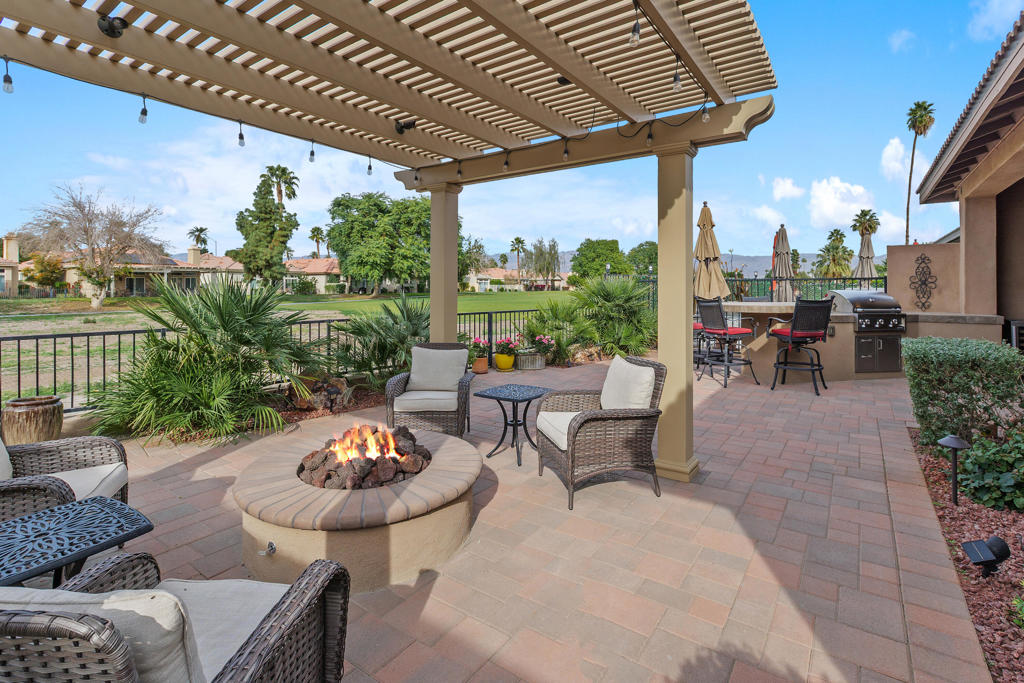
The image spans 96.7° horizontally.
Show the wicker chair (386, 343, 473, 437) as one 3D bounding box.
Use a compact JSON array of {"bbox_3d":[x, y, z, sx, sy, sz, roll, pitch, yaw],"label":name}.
[{"bbox_3d":[-0.690,0.468,3.970,0.680,0.860,0.740,0,4,5],"label":"wicker chair"}]

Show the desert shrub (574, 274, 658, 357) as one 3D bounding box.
[{"bbox_3d":[1.933,-0.519,8.500,1.520,1.460,1.380,0,4,0],"label":"desert shrub"}]

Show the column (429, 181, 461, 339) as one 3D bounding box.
[{"bbox_3d":[-0.680,-0.387,4.582,0.250,2.350,0.250,4,6,37],"label":"column"}]

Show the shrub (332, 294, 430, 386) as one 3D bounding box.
[{"bbox_3d":[-1.680,-0.050,6.100,1.350,1.250,1.200,0,4,0],"label":"shrub"}]

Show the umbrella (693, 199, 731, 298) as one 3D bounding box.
[{"bbox_3d":[3.100,-0.866,7.100,0.560,2.580,0.560,0,4,0],"label":"umbrella"}]

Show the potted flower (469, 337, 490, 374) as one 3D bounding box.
[{"bbox_3d":[-0.470,0.189,6.800,0.320,0.560,0.320,0,4,0],"label":"potted flower"}]

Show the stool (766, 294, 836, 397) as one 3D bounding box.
[{"bbox_3d":[3.700,0.030,5.850,0.580,1.200,0.620,0,5,-5],"label":"stool"}]

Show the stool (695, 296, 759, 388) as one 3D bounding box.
[{"bbox_3d":[2.990,-0.028,6.310,0.620,1.200,0.580,-2,5,-17],"label":"stool"}]

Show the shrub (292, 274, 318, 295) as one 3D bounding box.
[{"bbox_3d":[-22.907,-6.262,50.000,2.800,2.200,2.500,0,4,0],"label":"shrub"}]

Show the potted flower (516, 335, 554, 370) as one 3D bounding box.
[{"bbox_3d":[0.387,0.145,7.477,0.600,0.560,0.450,0,5,0],"label":"potted flower"}]

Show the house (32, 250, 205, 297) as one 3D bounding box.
[{"bbox_3d":[-43.200,-7.620,51.000,15.500,5.200,12.000,-3,5,-29],"label":"house"}]

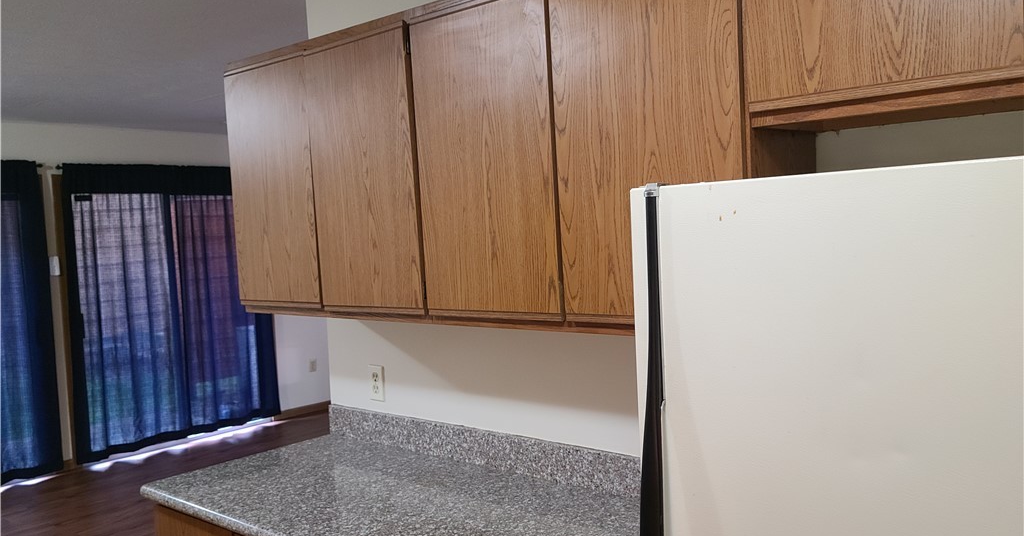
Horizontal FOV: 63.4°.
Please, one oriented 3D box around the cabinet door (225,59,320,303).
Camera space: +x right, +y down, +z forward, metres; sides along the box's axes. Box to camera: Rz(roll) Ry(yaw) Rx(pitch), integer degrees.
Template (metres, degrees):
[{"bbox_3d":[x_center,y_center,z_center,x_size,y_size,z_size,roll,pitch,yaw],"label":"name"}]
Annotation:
[{"bbox_3d":[-0.683,-0.233,2.371,0.391,0.694,0.020,0,4,40],"label":"cabinet door"}]

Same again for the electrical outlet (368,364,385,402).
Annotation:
[{"bbox_3d":[-0.424,0.362,2.591,0.071,0.115,0.010,0,4,41],"label":"electrical outlet"}]

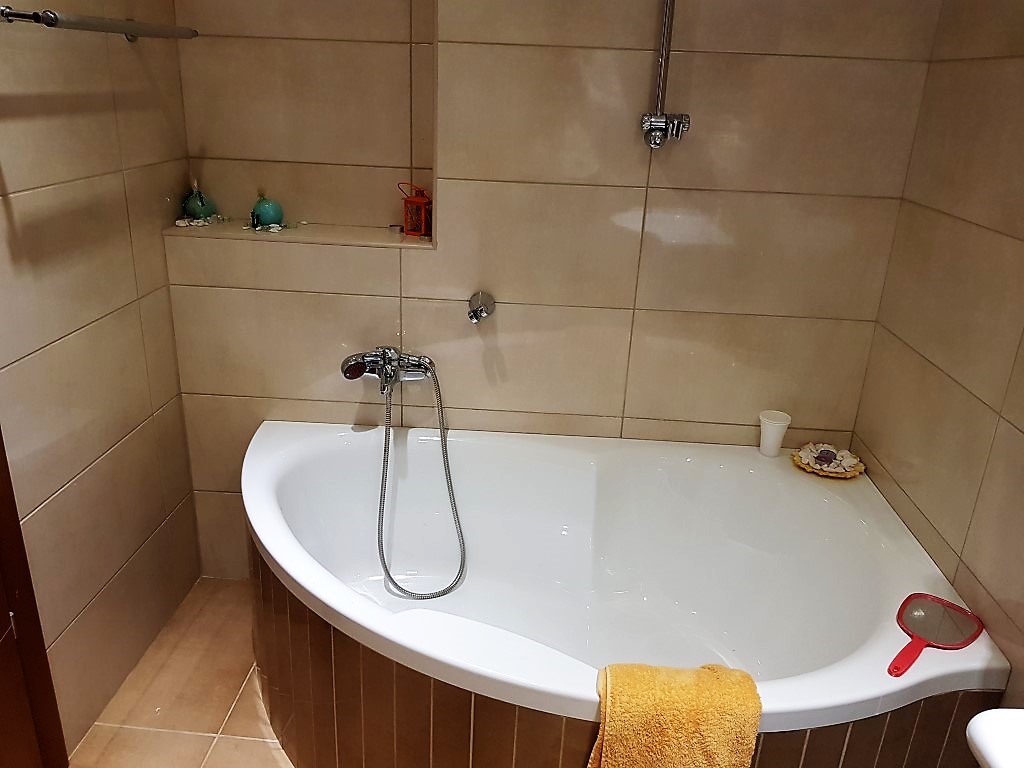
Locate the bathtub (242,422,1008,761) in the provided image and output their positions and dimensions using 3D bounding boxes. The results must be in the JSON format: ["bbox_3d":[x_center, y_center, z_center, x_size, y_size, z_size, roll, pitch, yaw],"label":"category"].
[{"bbox_3d":[0.072,0.560,1.717,1.585,0.532,0.975,3,21,2],"label":"bathtub"}]

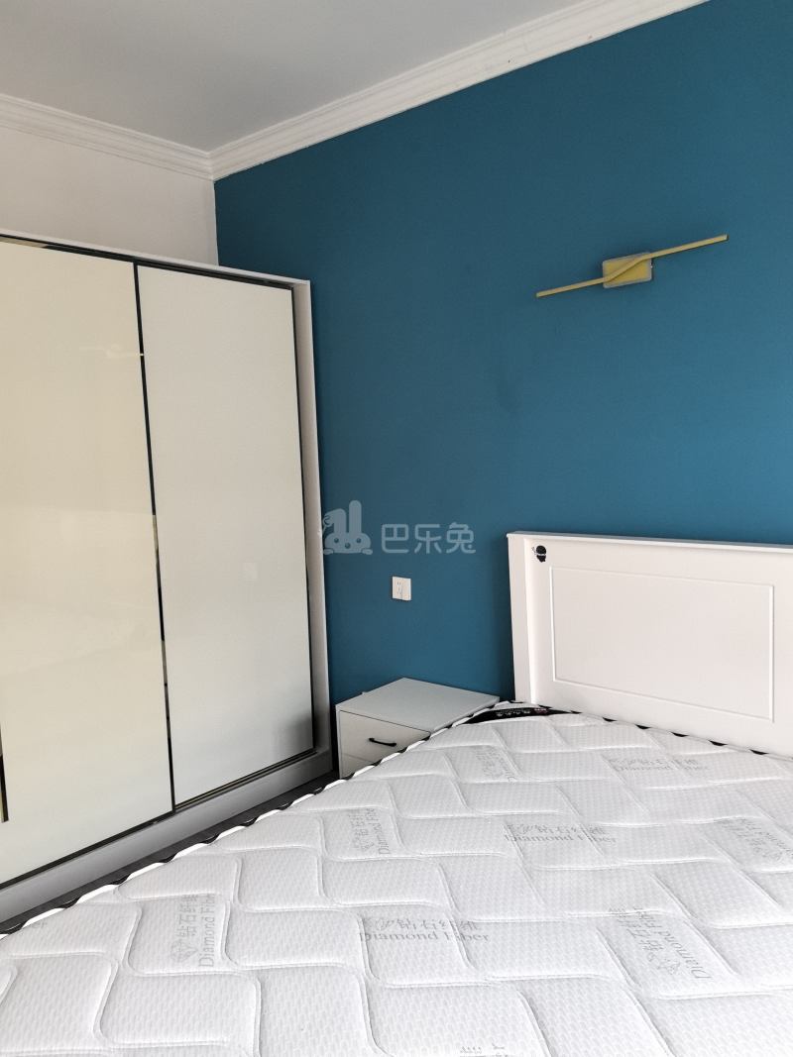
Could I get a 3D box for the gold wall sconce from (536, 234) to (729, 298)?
[{"bbox_3d":[0.672,-0.760,2.427,0.595,0.088,0.055,4,9,40],"label":"gold wall sconce"}]

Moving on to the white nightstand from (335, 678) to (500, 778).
[{"bbox_3d":[0.081,0.847,2.930,0.438,0.470,0.404,4,9,40],"label":"white nightstand"}]

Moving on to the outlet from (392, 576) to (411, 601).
[{"bbox_3d":[0.022,0.231,3.160,0.087,0.087,0.010,4,9,40],"label":"outlet"}]

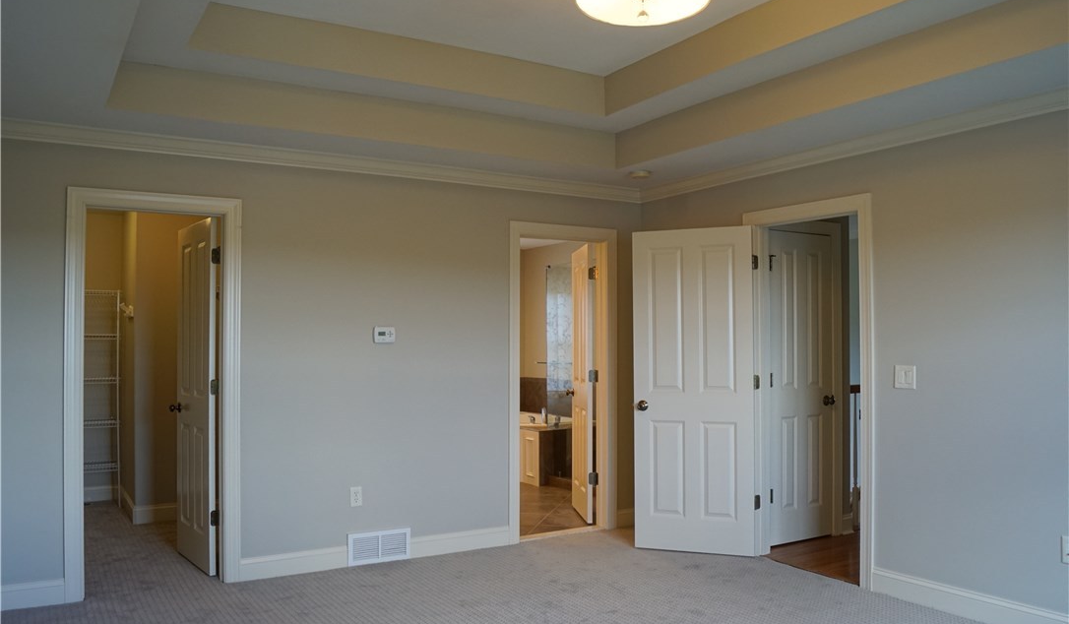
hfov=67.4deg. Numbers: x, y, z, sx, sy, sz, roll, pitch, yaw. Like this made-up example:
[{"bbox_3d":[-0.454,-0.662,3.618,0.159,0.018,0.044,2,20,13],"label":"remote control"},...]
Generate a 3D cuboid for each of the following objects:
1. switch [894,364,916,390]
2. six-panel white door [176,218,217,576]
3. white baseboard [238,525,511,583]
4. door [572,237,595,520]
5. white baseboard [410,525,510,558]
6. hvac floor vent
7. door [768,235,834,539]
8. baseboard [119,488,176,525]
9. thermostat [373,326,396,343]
[{"bbox_3d":[1.931,0.341,4.168,0.012,0.119,0.117,1,-2,-33],"label":"switch"},{"bbox_3d":[-2.027,0.489,4.836,0.040,2.032,0.693,2,-3,-38],"label":"six-panel white door"},{"bbox_3d":[-0.903,1.452,4.856,1.676,0.120,0.018,1,-2,-28],"label":"white baseboard"},{"bbox_3d":[0.365,0.531,6.178,0.040,2.032,0.675,0,-2,-7],"label":"door"},{"bbox_3d":[-0.464,1.460,5.094,0.678,0.120,0.018,1,-2,-28],"label":"white baseboard"},{"bbox_3d":[-0.933,1.414,4.834,0.385,0.190,0.028,1,-2,-28],"label":"hvac floor vent"},{"bbox_3d":[1.762,0.491,5.331,0.612,2.032,0.040,1,-2,-32],"label":"door"},{"bbox_3d":[-3.029,1.503,6.311,0.340,0.120,0.950,1,-2,-33],"label":"baseboard"},{"bbox_3d":[-0.915,0.140,4.887,0.124,0.097,0.030,1,-2,-28],"label":"thermostat"}]

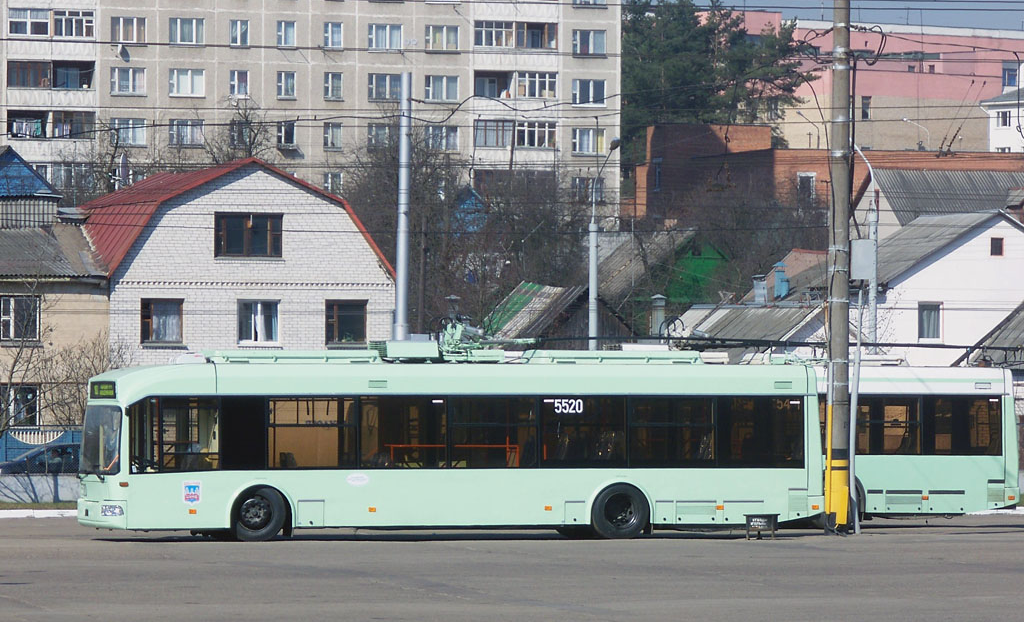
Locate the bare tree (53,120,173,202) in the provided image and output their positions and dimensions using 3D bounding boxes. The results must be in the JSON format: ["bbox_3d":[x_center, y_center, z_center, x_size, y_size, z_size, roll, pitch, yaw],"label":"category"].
[{"bbox_3d":[-14.630,-0.769,195.000,4.600,12.500,4.600,0,-1,0],"label":"bare tree"}]

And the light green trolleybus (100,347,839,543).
[{"bbox_3d":[-0.995,2.010,84.886,12.100,3.200,2.530,0,-1,-19],"label":"light green trolleybus"}]

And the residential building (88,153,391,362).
[{"bbox_3d":[-9.622,0.166,168.514,9.200,9.610,10.300,0,-1,-18],"label":"residential building"}]

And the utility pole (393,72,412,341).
[{"bbox_3d":[-2.305,-0.508,112.000,0.300,9.020,0.300,1,0,0],"label":"utility pole"}]

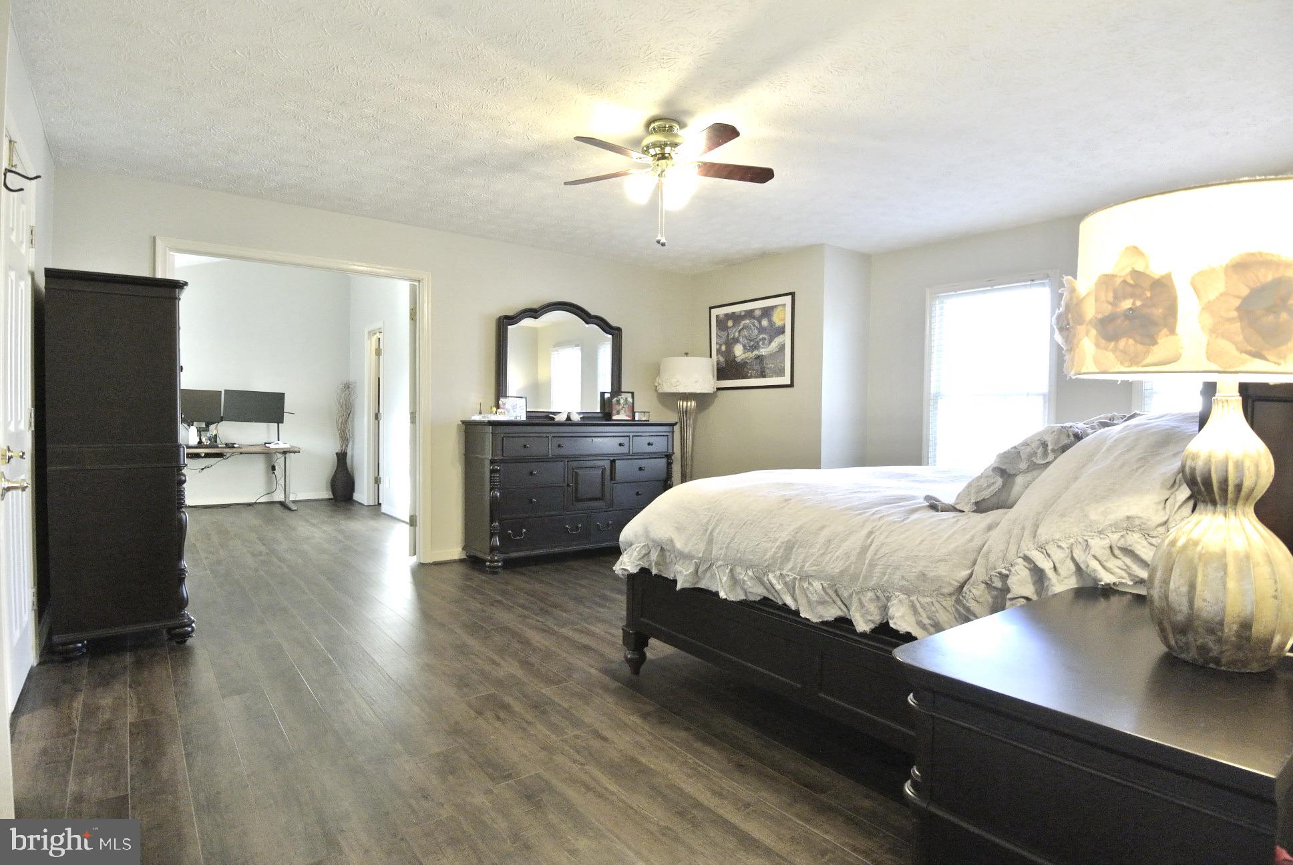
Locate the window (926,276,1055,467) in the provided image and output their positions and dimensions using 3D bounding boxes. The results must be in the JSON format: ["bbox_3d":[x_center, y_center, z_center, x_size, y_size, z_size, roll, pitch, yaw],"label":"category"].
[{"bbox_3d":[2.443,-0.285,4.665,0.100,1.600,0.920,-1,2,-37],"label":"window"}]

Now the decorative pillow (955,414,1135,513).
[{"bbox_3d":[1.346,0.108,2.158,0.600,0.160,0.450,-1,-43,-37],"label":"decorative pillow"}]

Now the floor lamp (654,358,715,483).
[{"bbox_3d":[0.343,0.123,5.815,0.500,1.650,0.500,0,1,0],"label":"floor lamp"}]

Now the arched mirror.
[{"bbox_3d":[-0.690,-0.587,5.335,1.160,0.980,0.070,-1,2,-37],"label":"arched mirror"}]

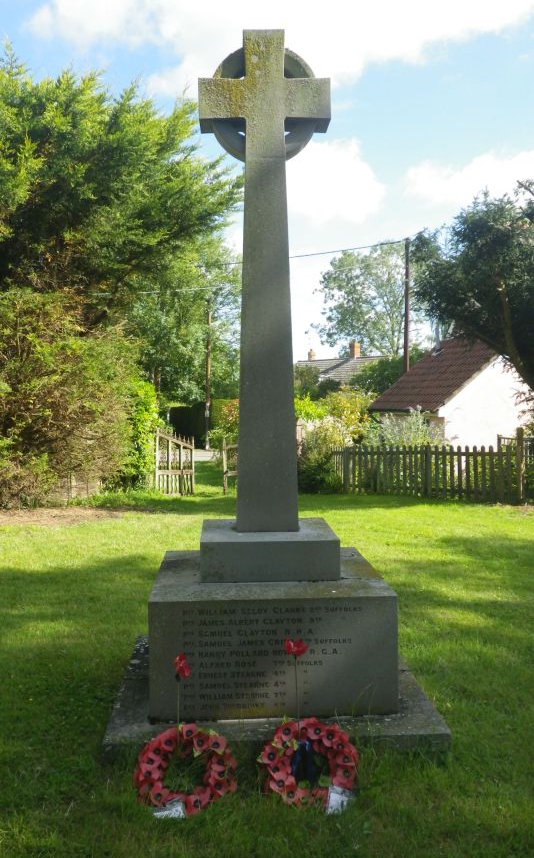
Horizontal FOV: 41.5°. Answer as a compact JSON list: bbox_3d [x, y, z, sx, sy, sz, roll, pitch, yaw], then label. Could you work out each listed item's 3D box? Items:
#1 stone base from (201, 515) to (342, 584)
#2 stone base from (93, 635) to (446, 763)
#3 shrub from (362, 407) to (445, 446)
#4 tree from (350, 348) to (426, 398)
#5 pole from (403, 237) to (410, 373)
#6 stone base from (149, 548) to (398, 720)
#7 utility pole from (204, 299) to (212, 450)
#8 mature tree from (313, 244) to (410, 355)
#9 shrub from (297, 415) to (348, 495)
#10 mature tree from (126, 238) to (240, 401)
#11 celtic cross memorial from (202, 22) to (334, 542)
[{"bbox_3d":[0.002,0.653,3.874,0.705,0.202,0.642,-1,2,-3],"label":"stone base"},{"bbox_3d":[0.007,1.400,3.901,1.555,0.108,1.523,-1,2,-3],"label":"stone base"},{"bbox_3d":[2.671,0.319,13.600,1.550,1.550,1.300,0,2,0],"label":"shrub"},{"bbox_3d":[5.559,-1.723,32.000,3.900,4.300,3.800,0,2,0],"label":"tree"},{"bbox_3d":[5.044,-3.192,25.500,0.190,7.700,0.190,0,2,0],"label":"pole"},{"bbox_3d":[0.005,1.057,3.889,1.180,0.578,1.121,-1,2,-3],"label":"stone base"},{"bbox_3d":[-2.115,-2.092,25.500,0.190,5.600,0.190,0,2,0],"label":"utility pole"},{"bbox_3d":[9.146,-8.586,60.000,10.500,16.000,10.500,0,2,0],"label":"mature tree"},{"bbox_3d":[0.994,0.399,13.100,1.150,1.450,1.100,0,2,0],"label":"shrub"},{"bbox_3d":[-3.434,-3.522,28.000,5.800,8.300,5.800,0,2,0],"label":"mature tree"},{"bbox_3d":[-0.008,-0.768,3.824,0.690,2.641,0.221,-1,2,-3],"label":"celtic cross memorial"}]

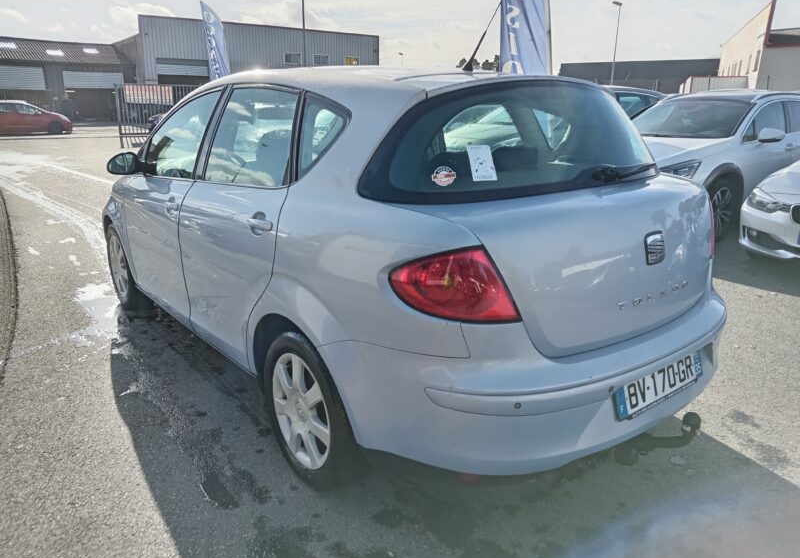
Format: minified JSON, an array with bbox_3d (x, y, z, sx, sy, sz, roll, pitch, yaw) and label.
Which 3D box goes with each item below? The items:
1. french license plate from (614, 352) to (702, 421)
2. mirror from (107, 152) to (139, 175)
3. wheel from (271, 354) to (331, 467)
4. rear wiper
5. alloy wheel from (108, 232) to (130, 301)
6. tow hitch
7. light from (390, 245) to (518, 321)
[{"bbox_3d":[0.861,0.346,1.890,0.520,0.110,0.015,-11,5,-37],"label":"french license plate"},{"bbox_3d":[-1.541,-0.644,3.211,0.175,0.122,0.130,-11,20,-37],"label":"mirror"},{"bbox_3d":[-0.307,0.473,2.163,0.170,0.435,0.435,-11,20,-37],"label":"wheel"},{"bbox_3d":[0.809,-0.377,2.046,0.080,0.060,0.440,15,21,42],"label":"rear wiper"},{"bbox_3d":[-1.908,-0.098,4.102,0.170,0.435,0.435,-11,20,-37],"label":"alloy wheel"},{"bbox_3d":[0.859,0.527,1.941,0.085,0.270,0.270,-11,20,-37],"label":"tow hitch"},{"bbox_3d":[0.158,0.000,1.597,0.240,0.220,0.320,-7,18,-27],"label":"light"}]

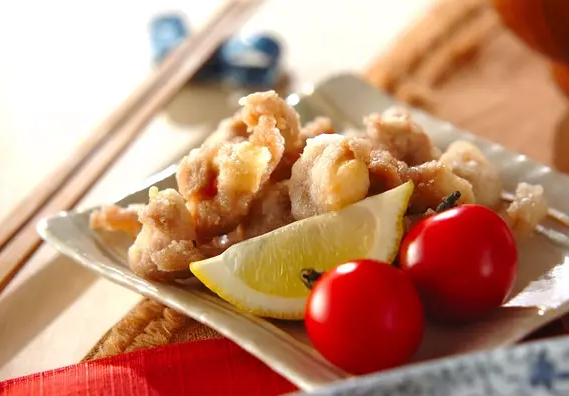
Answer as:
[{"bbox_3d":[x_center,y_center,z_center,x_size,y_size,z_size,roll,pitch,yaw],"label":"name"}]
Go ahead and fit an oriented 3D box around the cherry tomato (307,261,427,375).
[{"bbox_3d":[0.020,0.030,0.600,0.030,0.029,0.030,0,29,0],"label":"cherry tomato"}]

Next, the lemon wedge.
[{"bbox_3d":[0.004,0.017,0.628,0.073,0.025,0.025,-21,35,-32],"label":"lemon wedge"}]

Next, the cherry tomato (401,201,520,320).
[{"bbox_3d":[0.046,0.017,0.623,0.031,0.030,0.031,0,29,0],"label":"cherry tomato"}]

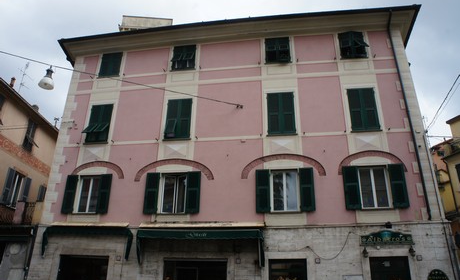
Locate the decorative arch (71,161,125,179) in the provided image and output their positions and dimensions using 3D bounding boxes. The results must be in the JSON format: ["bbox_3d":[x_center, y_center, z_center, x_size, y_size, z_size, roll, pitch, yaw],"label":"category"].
[{"bbox_3d":[-5.386,1.228,14.100,2.317,0.811,0.100,-3,-23,8],"label":"decorative arch"}]

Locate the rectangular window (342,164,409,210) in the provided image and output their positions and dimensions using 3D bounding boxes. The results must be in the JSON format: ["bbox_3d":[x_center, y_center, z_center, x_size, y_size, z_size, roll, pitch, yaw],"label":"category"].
[{"bbox_3d":[5.130,1.637,12.172,2.101,1.580,0.150,-3,-23,8],"label":"rectangular window"}]

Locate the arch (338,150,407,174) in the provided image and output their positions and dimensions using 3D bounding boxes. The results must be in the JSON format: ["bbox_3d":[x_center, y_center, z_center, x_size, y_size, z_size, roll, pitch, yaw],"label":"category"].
[{"bbox_3d":[5.124,0.790,12.547,2.388,0.891,0.100,-3,-23,8],"label":"arch"}]

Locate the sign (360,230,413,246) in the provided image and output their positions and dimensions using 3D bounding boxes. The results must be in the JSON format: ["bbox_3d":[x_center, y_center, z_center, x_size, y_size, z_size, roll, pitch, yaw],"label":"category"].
[{"bbox_3d":[5.116,3.194,11.250,1.630,0.460,0.100,-3,-22,8],"label":"sign"}]

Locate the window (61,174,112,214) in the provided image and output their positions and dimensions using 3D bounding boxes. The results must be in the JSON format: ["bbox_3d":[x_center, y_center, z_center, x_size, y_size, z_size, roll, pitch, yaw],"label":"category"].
[{"bbox_3d":[-5.581,2.122,13.471,1.882,1.556,0.200,-3,-22,8],"label":"window"}]

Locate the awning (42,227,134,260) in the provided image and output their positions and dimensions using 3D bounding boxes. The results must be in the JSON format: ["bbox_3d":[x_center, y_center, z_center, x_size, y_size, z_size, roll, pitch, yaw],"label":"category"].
[{"bbox_3d":[-5.162,3.726,12.501,3.360,1.090,0.450,-3,-22,8],"label":"awning"}]

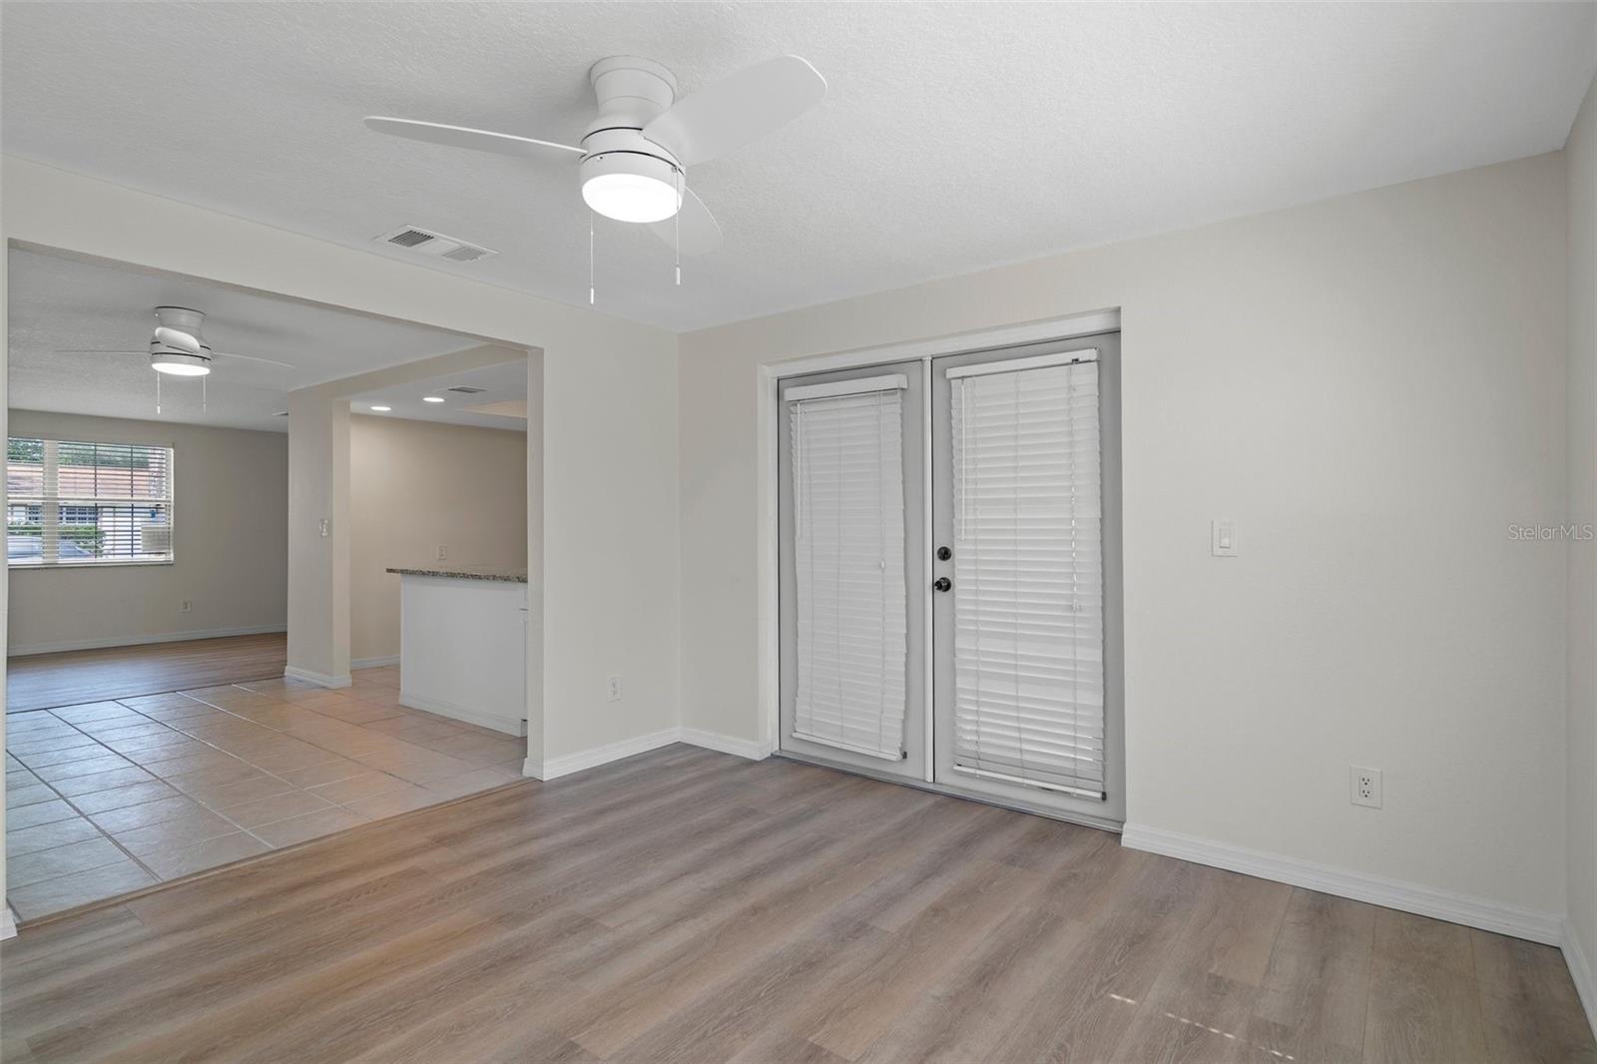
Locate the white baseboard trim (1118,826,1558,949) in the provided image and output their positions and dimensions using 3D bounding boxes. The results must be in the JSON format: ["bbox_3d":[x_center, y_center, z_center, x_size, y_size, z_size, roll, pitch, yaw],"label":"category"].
[{"bbox_3d":[1.732,1.166,2.547,1.210,0.085,0.015,0,0,36],"label":"white baseboard trim"}]

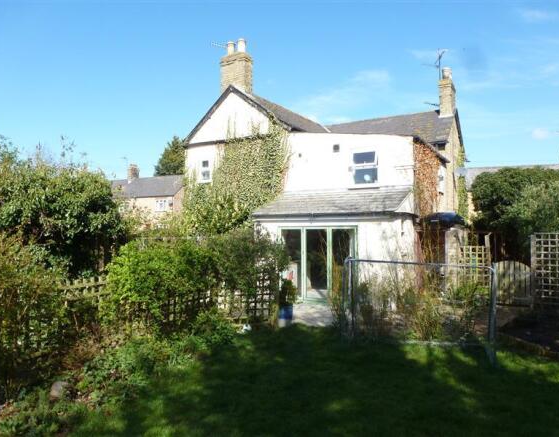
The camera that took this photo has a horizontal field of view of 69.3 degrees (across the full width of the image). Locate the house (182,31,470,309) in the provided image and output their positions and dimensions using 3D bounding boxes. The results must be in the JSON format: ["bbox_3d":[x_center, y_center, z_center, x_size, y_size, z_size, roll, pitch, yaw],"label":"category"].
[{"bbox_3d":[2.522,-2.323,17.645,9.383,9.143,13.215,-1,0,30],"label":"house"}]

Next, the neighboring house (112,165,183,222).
[{"bbox_3d":[-13.265,-1.809,45.152,10.200,8.379,6.800,-1,0,28],"label":"neighboring house"}]

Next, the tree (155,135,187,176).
[{"bbox_3d":[-14.266,-4.616,57.036,7.500,13.902,7.500,-1,0,0],"label":"tree"}]

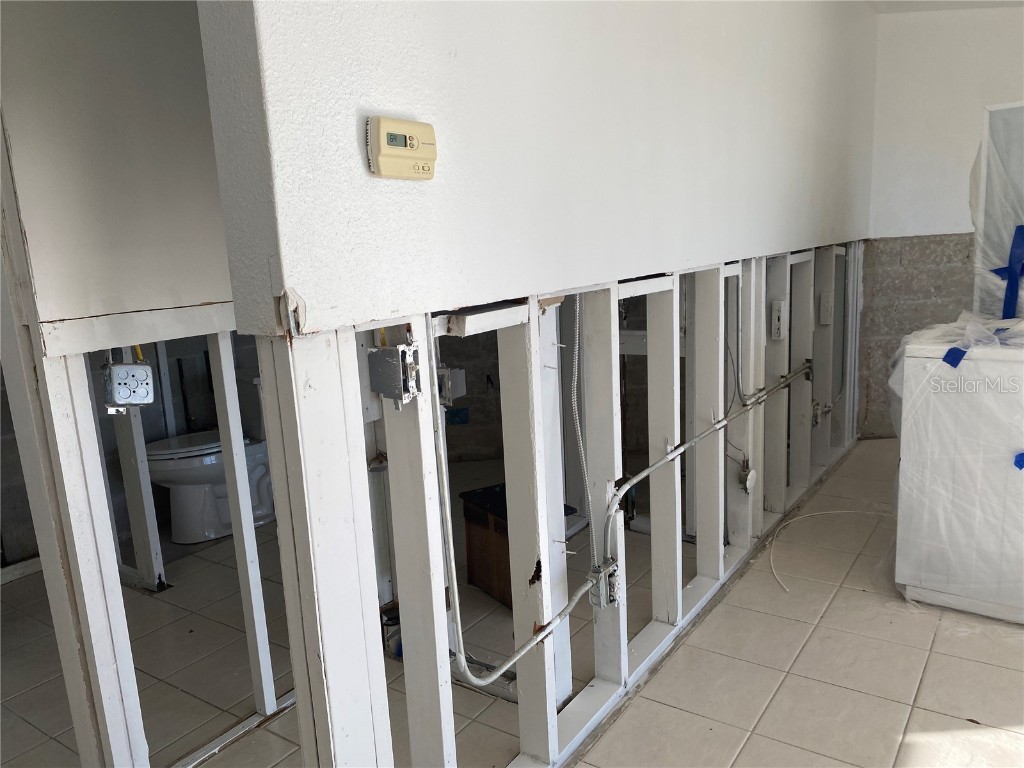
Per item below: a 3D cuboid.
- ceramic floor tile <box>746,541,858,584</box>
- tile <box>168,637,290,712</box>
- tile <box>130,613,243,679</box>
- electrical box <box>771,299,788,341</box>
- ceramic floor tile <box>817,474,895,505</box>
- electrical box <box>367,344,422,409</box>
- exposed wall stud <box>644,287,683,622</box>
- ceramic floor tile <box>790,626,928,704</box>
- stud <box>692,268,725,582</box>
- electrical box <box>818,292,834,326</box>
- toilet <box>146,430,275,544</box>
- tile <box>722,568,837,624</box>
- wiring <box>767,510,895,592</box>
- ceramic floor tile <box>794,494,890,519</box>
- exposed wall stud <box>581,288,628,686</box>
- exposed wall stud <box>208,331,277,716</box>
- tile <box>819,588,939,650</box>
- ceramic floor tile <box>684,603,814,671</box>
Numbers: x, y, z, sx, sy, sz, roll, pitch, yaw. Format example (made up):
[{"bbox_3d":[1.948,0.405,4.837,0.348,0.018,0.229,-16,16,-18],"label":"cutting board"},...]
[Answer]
[{"bbox_3d":[1.188,0.722,3.113,0.333,0.010,0.333,4,13,35],"label":"ceramic floor tile"},{"bbox_3d":[-0.895,0.949,2.538,0.333,0.010,0.333,4,13,35],"label":"tile"},{"bbox_3d":[-1.172,0.931,2.733,0.333,0.010,0.333,4,13,35],"label":"tile"},{"bbox_3d":[1.189,-0.283,3.433,0.044,0.170,0.045,4,13,35],"label":"electrical box"},{"bbox_3d":[1.773,0.540,3.927,0.333,0.010,0.333,4,13,35],"label":"ceramic floor tile"},{"bbox_3d":[-0.221,-0.024,1.462,0.082,0.100,0.053,4,13,35],"label":"electrical box"},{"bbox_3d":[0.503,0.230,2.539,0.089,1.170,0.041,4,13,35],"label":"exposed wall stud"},{"bbox_3d":[1.070,0.855,2.360,0.333,0.010,0.333,4,12,35],"label":"ceramic floor tile"},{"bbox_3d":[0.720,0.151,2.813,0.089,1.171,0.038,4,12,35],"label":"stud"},{"bbox_3d":[1.676,-0.400,4.107,0.050,0.165,0.045,4,13,35],"label":"electrical box"},{"bbox_3d":[-1.470,0.354,3.827,0.440,0.750,0.706,4,12,35],"label":"toilet"},{"bbox_3d":[0.986,0.777,2.825,0.333,0.010,0.333,4,12,35],"label":"tile"},{"bbox_3d":[1.311,0.674,3.225,0.458,0.015,0.988,4,12,35],"label":"wiring"},{"bbox_3d":[1.567,0.600,3.637,0.333,0.010,0.333,4,12,35],"label":"ceramic floor tile"},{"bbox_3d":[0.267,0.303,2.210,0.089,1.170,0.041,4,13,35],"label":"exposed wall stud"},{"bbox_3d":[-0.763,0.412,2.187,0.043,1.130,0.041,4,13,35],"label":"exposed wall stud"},{"bbox_3d":[1.264,0.796,2.630,0.333,0.010,0.333,4,12,35],"label":"tile"},{"bbox_3d":[0.792,0.836,2.554,0.333,0.010,0.333,4,12,35],"label":"ceramic floor tile"}]

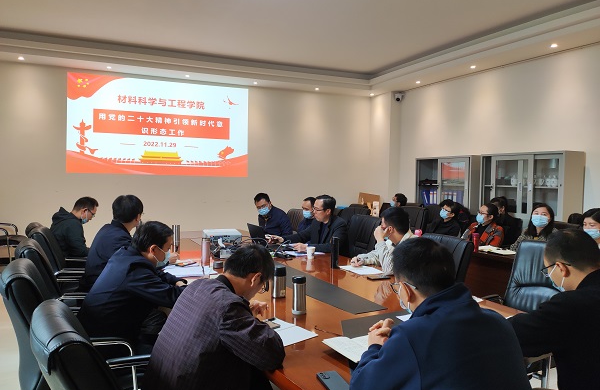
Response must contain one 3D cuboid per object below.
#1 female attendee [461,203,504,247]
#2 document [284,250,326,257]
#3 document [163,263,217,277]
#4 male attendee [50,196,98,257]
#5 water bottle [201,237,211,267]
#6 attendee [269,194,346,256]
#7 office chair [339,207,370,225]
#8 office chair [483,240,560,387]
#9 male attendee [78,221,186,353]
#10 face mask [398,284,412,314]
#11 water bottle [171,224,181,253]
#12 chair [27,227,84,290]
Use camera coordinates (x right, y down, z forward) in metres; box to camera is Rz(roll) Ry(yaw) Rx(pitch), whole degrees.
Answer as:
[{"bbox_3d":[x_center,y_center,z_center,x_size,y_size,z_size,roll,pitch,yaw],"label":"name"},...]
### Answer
[{"bbox_3d":[1.891,0.689,4.543,0.750,1.200,0.500,-1,3,-26],"label":"female attendee"},{"bbox_3d":[0.046,0.529,3.939,0.297,0.008,0.210,-1,3,-26],"label":"document"},{"bbox_3d":[-0.790,0.551,3.120,0.310,0.012,0.300,-1,3,-28],"label":"document"},{"bbox_3d":[-1.976,0.641,4.120,0.760,1.250,0.520,-1,3,-28],"label":"male attendee"},{"bbox_3d":[-0.726,0.439,3.330,0.066,0.216,0.066,-1,3,-28],"label":"water bottle"},{"bbox_3d":[0.090,0.636,4.100,0.700,1.270,0.540,-1,3,-25],"label":"attendee"},{"bbox_3d":[0.539,0.699,5.360,0.680,1.050,0.620,-2,3,-38],"label":"office chair"},{"bbox_3d":[1.476,0.849,2.768,0.660,1.050,0.620,-1,3,-37],"label":"office chair"},{"bbox_3d":[-0.892,0.759,2.502,0.700,1.180,0.520,-1,3,-26],"label":"male attendee"},{"bbox_3d":[0.383,0.373,1.500,0.140,0.110,0.080,-1,-22,-26],"label":"face mask"},{"bbox_3d":[-1.213,0.397,4.229,0.073,0.210,0.073,-1,3,-26],"label":"water bottle"},{"bbox_3d":[-1.955,0.762,3.750,0.680,1.050,0.620,-1,3,-28],"label":"chair"}]

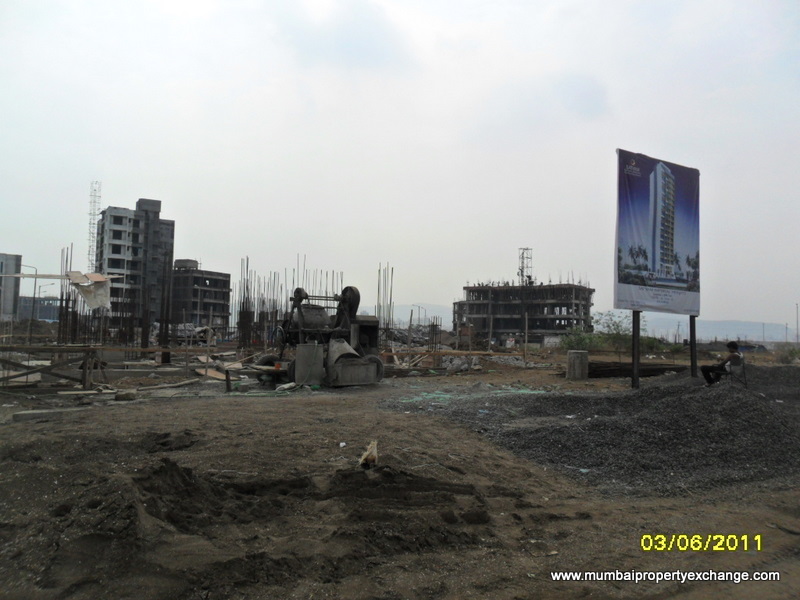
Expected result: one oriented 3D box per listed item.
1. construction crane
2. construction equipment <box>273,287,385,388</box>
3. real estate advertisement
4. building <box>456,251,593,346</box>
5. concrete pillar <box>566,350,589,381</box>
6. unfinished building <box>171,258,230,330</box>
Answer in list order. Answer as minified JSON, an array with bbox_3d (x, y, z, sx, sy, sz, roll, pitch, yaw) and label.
[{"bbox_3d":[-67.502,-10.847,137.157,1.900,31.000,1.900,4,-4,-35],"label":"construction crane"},{"bbox_3d":[-2.126,1.070,18.300,3.100,2.800,2.200,2,-3,-12],"label":"construction equipment"},{"bbox_3d":[8.315,-2.046,19.991,3.920,4.910,0.130,3,-4,-30],"label":"real estate advertisement"},{"bbox_3d":[27.223,-0.126,135.726,26.500,19.500,14.000,0,-4,34],"label":"building"},{"bbox_3d":[6.286,2.320,22.100,0.740,1.050,0.720,1,-3,16],"label":"concrete pillar"},{"bbox_3d":[-50.798,-1.042,157.941,10.500,16.800,11.000,0,-4,34],"label":"unfinished building"}]

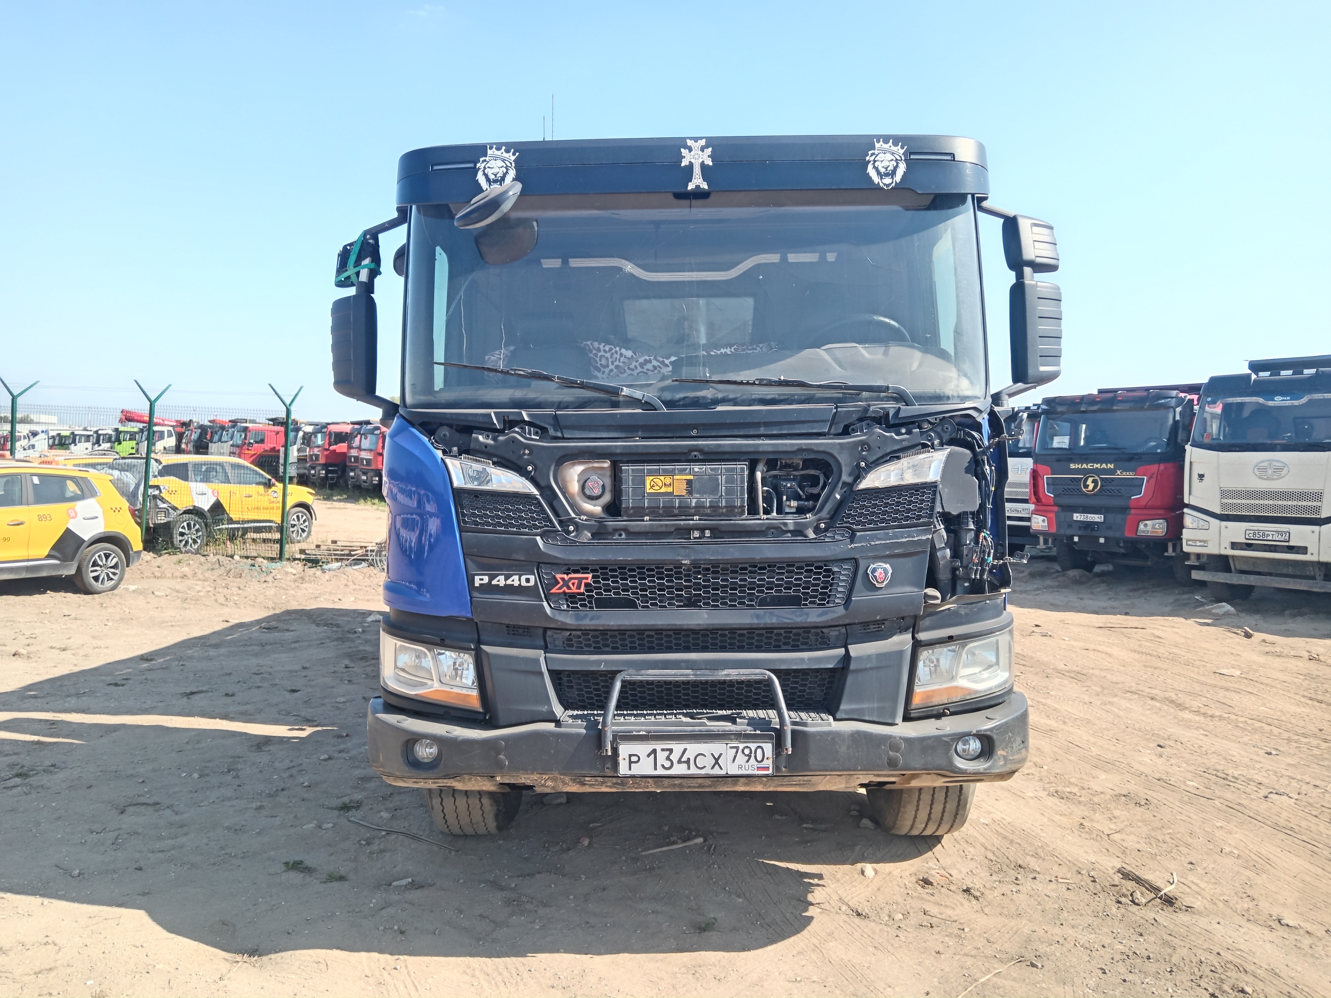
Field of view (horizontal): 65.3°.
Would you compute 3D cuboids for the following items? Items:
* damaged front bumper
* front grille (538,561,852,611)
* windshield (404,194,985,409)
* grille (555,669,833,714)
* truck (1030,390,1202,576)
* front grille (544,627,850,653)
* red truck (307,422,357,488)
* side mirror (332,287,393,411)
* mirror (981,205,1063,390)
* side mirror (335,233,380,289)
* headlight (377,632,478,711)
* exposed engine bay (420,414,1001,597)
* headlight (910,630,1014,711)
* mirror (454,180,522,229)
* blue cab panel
[{"bbox_3d":[0.118,0.865,3.800,2.480,0.320,0.550,0,2,0],"label":"damaged front bumper"},{"bbox_3d":[0.114,0.312,3.730,1.140,0.190,0.100,0,1,1],"label":"front grille"},{"bbox_3d":[0.112,-0.760,3.980,2.280,0.880,0.360,0,2,0],"label":"windshield"},{"bbox_3d":[0.106,0.700,3.770,1.050,0.160,0.090,0,2,0],"label":"grille"},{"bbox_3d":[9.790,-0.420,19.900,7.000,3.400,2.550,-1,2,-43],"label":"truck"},{"bbox_3d":[0.107,0.509,3.740,1.080,0.100,0.070,0,1,1],"label":"front grille"},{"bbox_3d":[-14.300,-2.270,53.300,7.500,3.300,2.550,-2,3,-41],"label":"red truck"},{"bbox_3d":[-1.230,-0.615,4.220,0.240,0.480,0.190,0,2,0],"label":"side mirror"},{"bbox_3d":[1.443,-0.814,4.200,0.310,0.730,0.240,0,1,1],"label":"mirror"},{"bbox_3d":[-1.264,-0.982,4.270,0.180,0.225,0.160,0,1,1],"label":"side mirror"},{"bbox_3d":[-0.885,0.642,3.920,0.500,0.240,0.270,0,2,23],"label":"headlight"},{"bbox_3d":[0.202,0.020,3.950,2.130,0.700,0.500,0,1,1],"label":"exposed engine bay"},{"bbox_3d":[1.120,0.650,3.940,0.440,0.300,0.320,0,2,0],"label":"headlight"},{"bbox_3d":[-0.642,-1.063,3.740,0.230,0.170,0.180,1,3,24],"label":"mirror"},{"bbox_3d":[-0.920,0.060,4.070,0.420,0.800,0.450,0,2,0],"label":"blue cab panel"}]

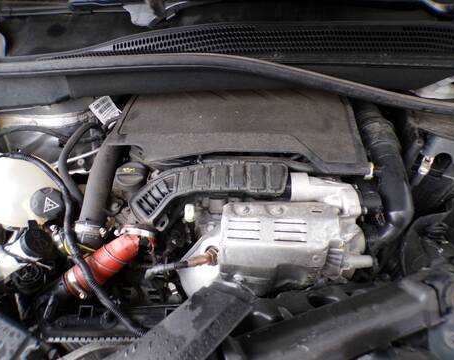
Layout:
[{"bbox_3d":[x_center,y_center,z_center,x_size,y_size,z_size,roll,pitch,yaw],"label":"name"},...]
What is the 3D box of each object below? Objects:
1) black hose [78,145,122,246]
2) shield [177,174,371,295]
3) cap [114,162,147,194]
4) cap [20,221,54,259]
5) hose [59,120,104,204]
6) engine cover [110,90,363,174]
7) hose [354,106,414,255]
[{"bbox_3d":[-0.262,0.032,0.685,0.060,0.060,0.215,13,83,3],"label":"black hose"},{"bbox_3d":[0.097,0.115,0.665,0.330,0.175,0.150,2,43,2],"label":"shield"},{"bbox_3d":[-0.197,-0.001,0.680,0.060,0.042,0.060,0,43,0],"label":"cap"},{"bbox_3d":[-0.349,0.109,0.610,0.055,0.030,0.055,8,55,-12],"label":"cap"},{"bbox_3d":[-0.317,-0.036,0.720,0.088,0.050,0.175,0,74,0],"label":"hose"},{"bbox_3d":[0.024,-0.107,0.765,0.500,0.080,0.260,2,43,2],"label":"engine cover"},{"bbox_3d":[0.329,-0.003,0.700,0.095,0.085,0.320,-6,77,-2],"label":"hose"}]

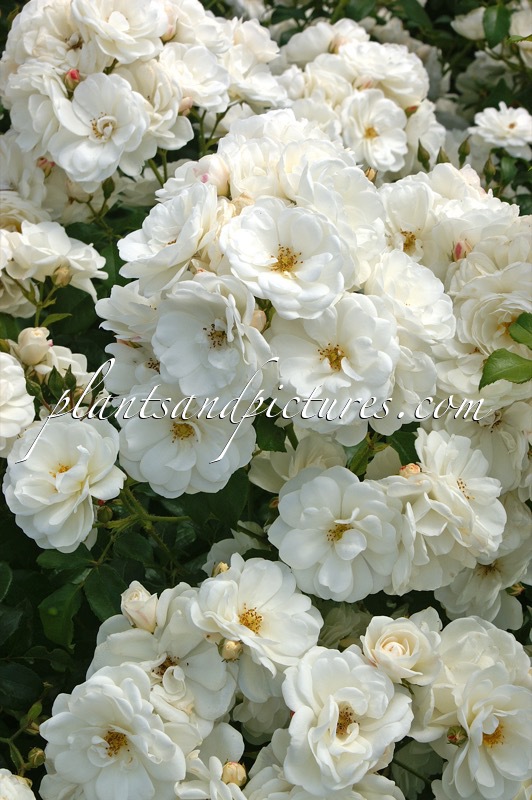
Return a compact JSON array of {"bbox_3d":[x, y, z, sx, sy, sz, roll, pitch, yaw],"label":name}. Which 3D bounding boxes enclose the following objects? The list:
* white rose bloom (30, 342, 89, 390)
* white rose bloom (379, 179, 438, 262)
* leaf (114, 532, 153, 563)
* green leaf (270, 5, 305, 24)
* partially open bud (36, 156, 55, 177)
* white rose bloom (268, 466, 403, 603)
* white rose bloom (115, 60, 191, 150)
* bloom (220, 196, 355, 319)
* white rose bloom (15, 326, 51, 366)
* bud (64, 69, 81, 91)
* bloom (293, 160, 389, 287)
[{"bbox_3d":[-0.118,-0.018,1.150,0.039,0.030,0.039,18,37,0],"label":"white rose bloom"},{"bbox_3d":[0.095,-0.117,1.330,0.048,0.060,0.045,-2,-14,-3],"label":"white rose bloom"},{"bbox_3d":[-0.074,0.082,1.110,0.024,0.010,0.020,-17,61,-9],"label":"leaf"},{"bbox_3d":[0.015,-0.274,1.420,0.027,0.011,0.017,0,60,0],"label":"green leaf"},{"bbox_3d":[-0.156,-0.165,1.410,0.012,0.014,0.011,0,25,0],"label":"partially open bud"},{"bbox_3d":[0.036,0.070,1.040,0.069,0.069,0.036,1,-17,2],"label":"white rose bloom"},{"bbox_3d":[-0.077,-0.199,1.360,0.060,0.066,0.042,-19,-13,-27],"label":"white rose bloom"},{"bbox_3d":[0.012,-0.080,1.130,0.070,0.038,0.068,3,63,5],"label":"bloom"},{"bbox_3d":[-0.129,-0.029,1.100,0.020,0.023,0.020,0,26,0],"label":"white rose bloom"},{"bbox_3d":[-0.129,-0.213,1.330,0.011,0.016,0.011,6,25,0],"label":"bud"},{"bbox_3d":[0.040,-0.100,1.120,0.062,0.042,0.072,0,63,-24],"label":"bloom"}]

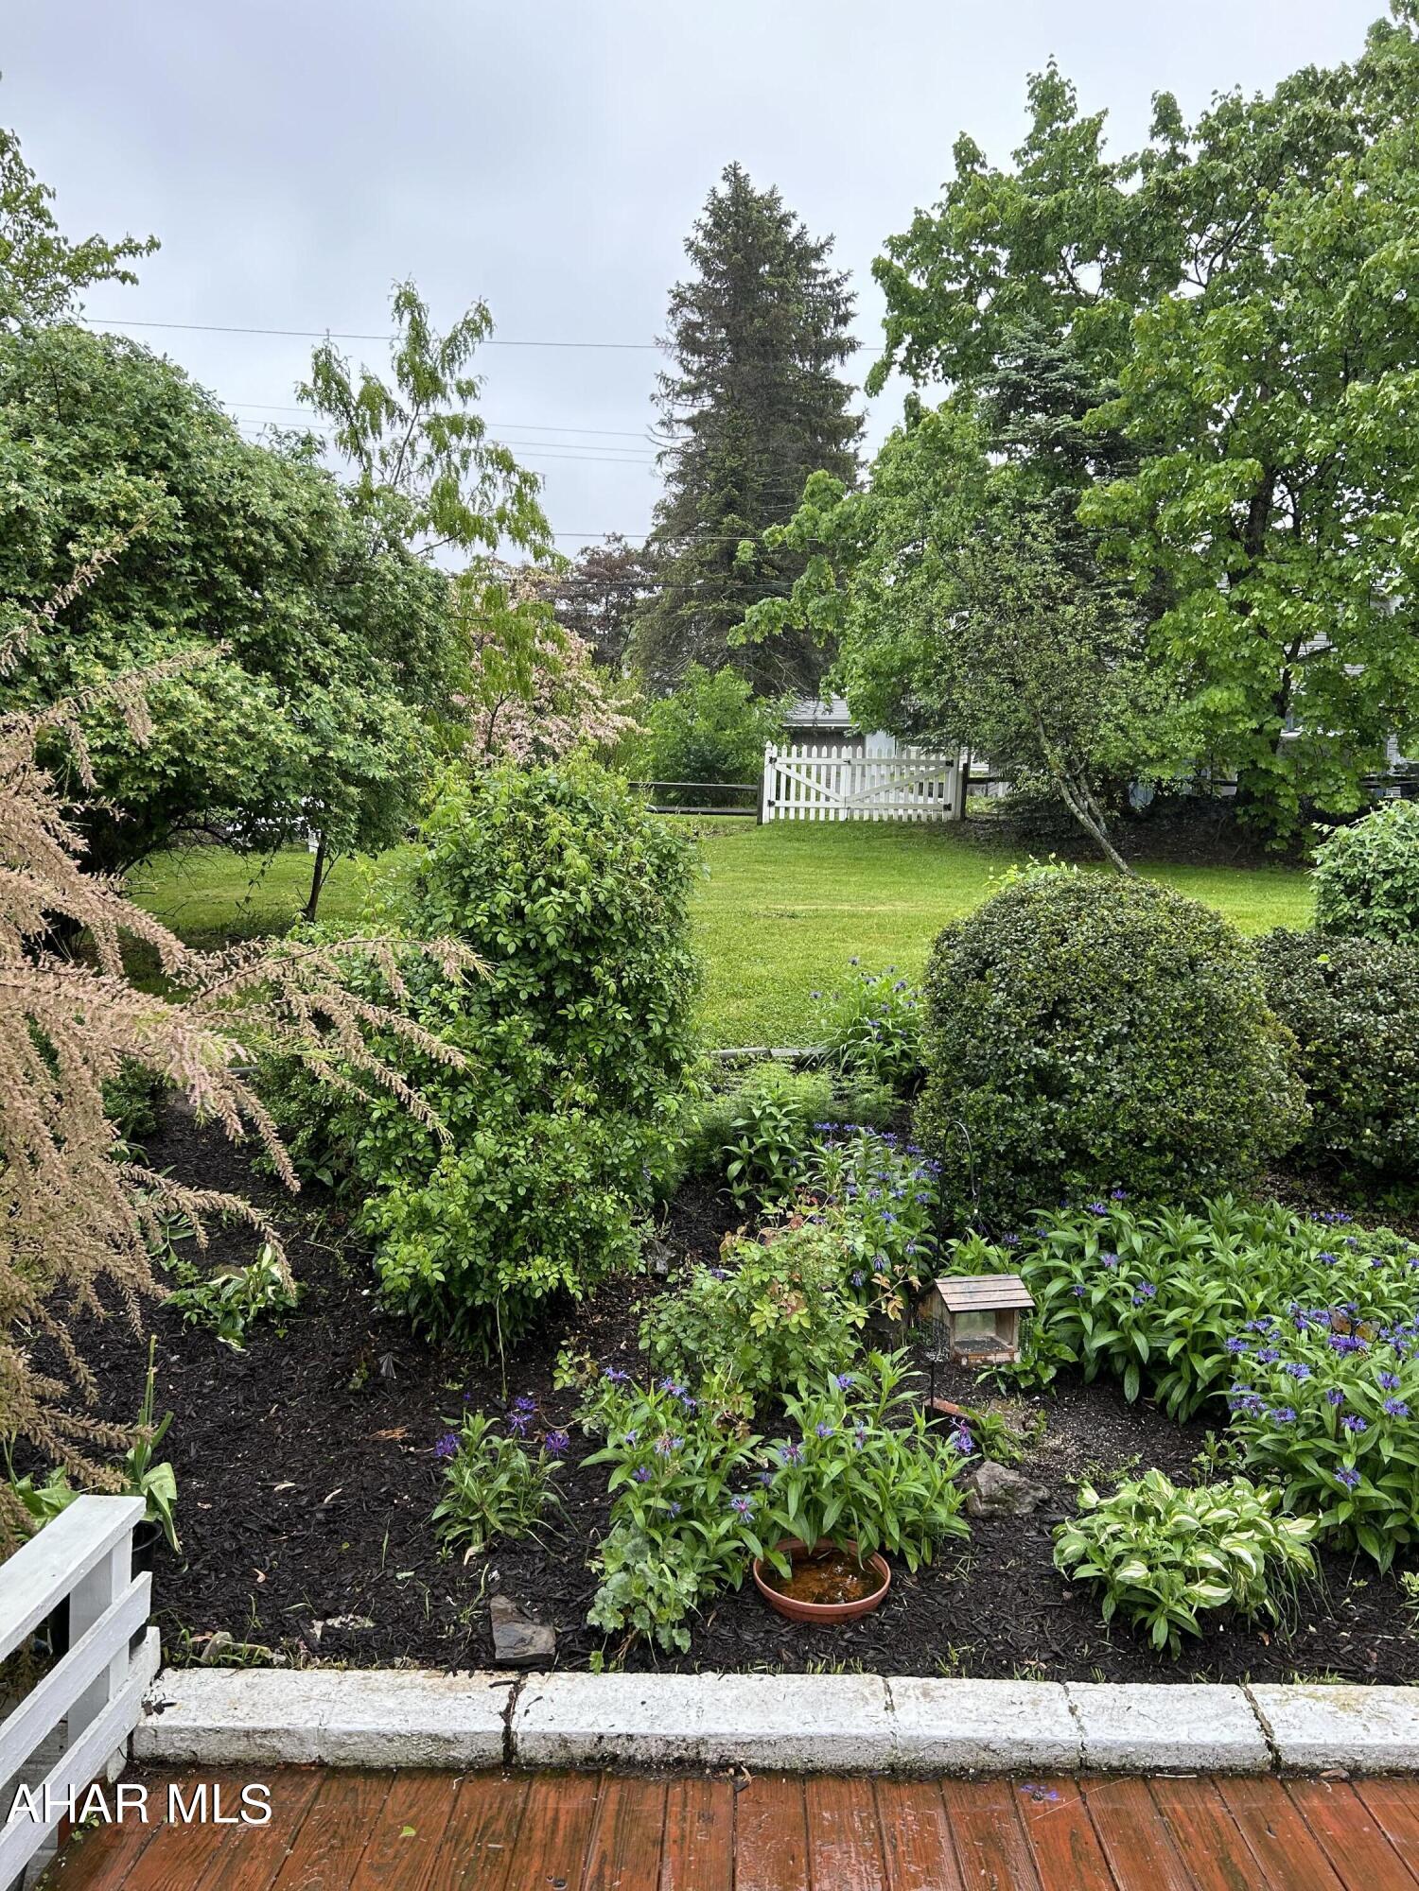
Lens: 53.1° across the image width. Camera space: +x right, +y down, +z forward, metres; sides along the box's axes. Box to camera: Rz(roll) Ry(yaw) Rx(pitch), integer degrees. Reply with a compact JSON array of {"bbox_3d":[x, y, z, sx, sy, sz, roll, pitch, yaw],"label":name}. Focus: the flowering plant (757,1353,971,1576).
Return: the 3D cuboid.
[{"bbox_3d":[0.415,1.391,3.880,0.560,0.440,0.500,0,2,0],"label":"flowering plant"}]

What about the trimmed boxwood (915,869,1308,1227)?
[{"bbox_3d":[1.790,0.387,6.412,1.740,1.440,1.680,0,1,0],"label":"trimmed boxwood"}]

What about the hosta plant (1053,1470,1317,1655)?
[{"bbox_3d":[1.185,1.499,3.579,0.640,0.310,0.550,0,1,0],"label":"hosta plant"}]

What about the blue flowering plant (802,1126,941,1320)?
[{"bbox_3d":[0.593,0.993,5.207,0.500,0.590,0.520,0,1,0],"label":"blue flowering plant"}]

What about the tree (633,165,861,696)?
[{"bbox_3d":[0.980,-12.293,36.698,6.100,16.164,6.000,0,1,0],"label":"tree"}]

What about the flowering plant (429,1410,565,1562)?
[{"bbox_3d":[-0.561,1.448,3.823,0.360,0.340,0.340,0,2,0],"label":"flowering plant"}]

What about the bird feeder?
[{"bbox_3d":[0.832,1.142,4.431,0.285,0.230,0.225,0,2,-15],"label":"bird feeder"}]

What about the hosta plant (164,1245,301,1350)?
[{"bbox_3d":[-1.738,1.292,5.237,0.500,0.280,0.440,0,2,0],"label":"hosta plant"}]

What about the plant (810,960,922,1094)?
[{"bbox_3d":[0.875,0.426,7.613,0.660,0.670,0.620,0,1,0],"label":"plant"}]

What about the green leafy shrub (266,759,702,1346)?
[{"bbox_3d":[-0.896,0.332,5.668,1.680,2.080,1.300,0,2,0],"label":"green leafy shrub"}]

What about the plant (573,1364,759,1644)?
[{"bbox_3d":[-0.100,1.350,3.546,0.470,0.560,0.450,0,1,0],"label":"plant"}]

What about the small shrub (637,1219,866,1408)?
[{"bbox_3d":[0.137,1.225,4.834,0.760,0.520,0.660,0,2,0],"label":"small shrub"}]

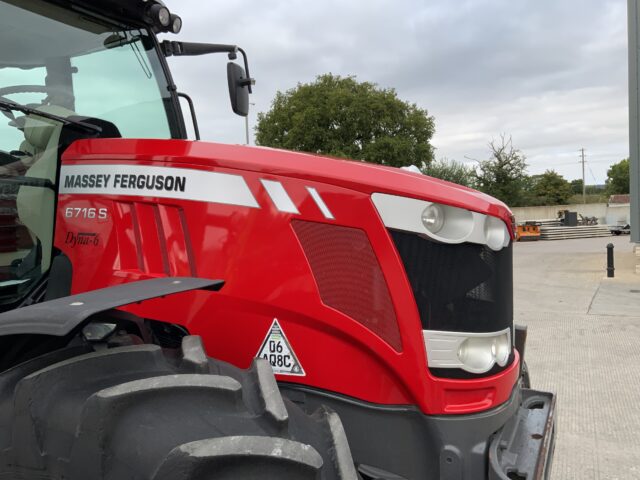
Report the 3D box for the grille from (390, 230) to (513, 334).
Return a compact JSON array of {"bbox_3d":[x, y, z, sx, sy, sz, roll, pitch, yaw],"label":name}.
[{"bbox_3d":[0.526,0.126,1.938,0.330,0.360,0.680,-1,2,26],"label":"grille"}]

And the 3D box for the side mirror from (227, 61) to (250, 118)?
[{"bbox_3d":[-0.537,-1.038,3.675,0.100,0.370,0.200,-2,2,18],"label":"side mirror"}]

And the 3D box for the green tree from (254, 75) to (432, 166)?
[{"bbox_3d":[1.746,-6.104,41.871,14.000,13.200,13.000,-2,1,0],"label":"green tree"}]

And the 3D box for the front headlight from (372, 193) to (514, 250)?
[{"bbox_3d":[0.418,-0.061,1.782,0.380,0.220,0.360,-1,2,26],"label":"front headlight"}]

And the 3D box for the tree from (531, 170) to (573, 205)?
[{"bbox_3d":[24.983,-4.033,57.957,4.600,6.400,4.500,-2,1,0],"label":"tree"}]

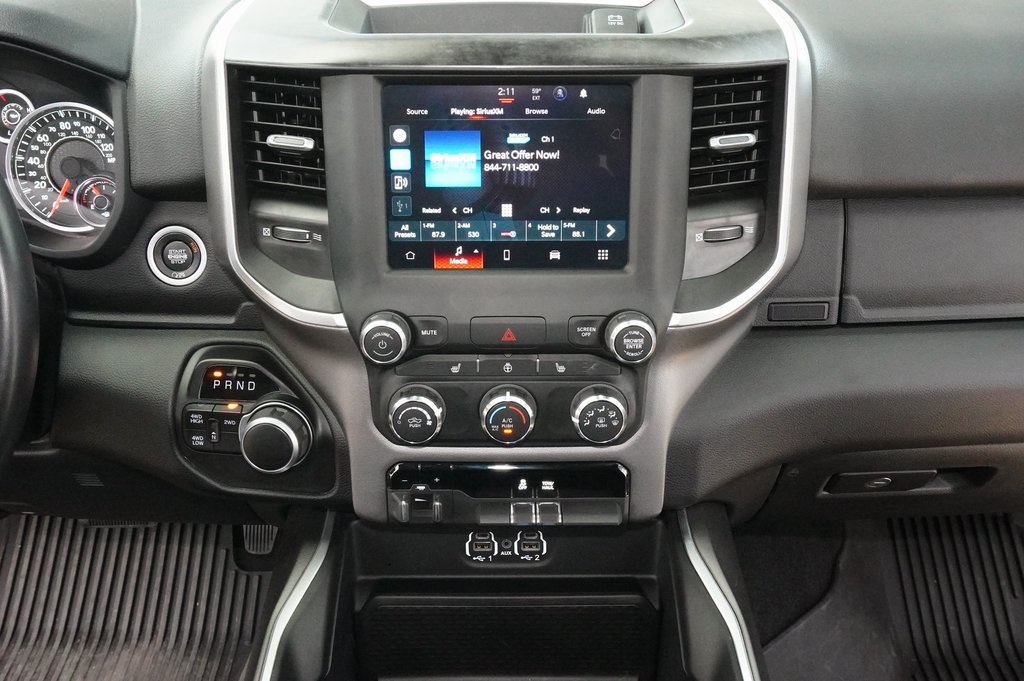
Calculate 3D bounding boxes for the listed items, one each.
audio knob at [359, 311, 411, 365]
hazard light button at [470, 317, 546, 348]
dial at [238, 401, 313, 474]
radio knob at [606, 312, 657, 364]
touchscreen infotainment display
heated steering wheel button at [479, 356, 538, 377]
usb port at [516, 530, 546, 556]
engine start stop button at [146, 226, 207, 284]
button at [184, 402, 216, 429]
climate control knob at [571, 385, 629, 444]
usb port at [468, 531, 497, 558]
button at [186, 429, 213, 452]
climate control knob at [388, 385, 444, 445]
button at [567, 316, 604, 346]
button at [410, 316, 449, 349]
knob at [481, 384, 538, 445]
[{"bbox_3d":[-0.091,0.000,0.732,0.037,0.037,0.019,0,18,0],"label":"audio knob"},{"bbox_3d":[-0.003,-0.006,0.747,0.055,0.025,0.010,0,15,0],"label":"hazard light button"},{"bbox_3d":[-0.178,0.075,0.761,0.056,0.056,0.021,2,16,5],"label":"dial"},{"bbox_3d":[0.087,0.000,0.736,0.037,0.037,0.021,0,15,0],"label":"radio knob"},{"bbox_3d":[-0.003,-0.114,0.724,0.172,0.130,0.012,0,15,0],"label":"touchscreen infotainment display"},{"bbox_3d":[-0.003,0.019,0.747,0.043,0.015,0.010,0,15,0],"label":"heated steering wheel button"},{"bbox_3d":[0.014,0.156,0.787,0.025,0.020,0.010,0,5,0],"label":"usb port"},{"bbox_3d":[-0.247,-0.062,0.755,0.044,0.044,0.012,0,3,1],"label":"engine start stop button"},{"bbox_3d":[-0.236,0.057,0.771,0.021,0.019,0.008,2,16,5],"label":"button"},{"bbox_3d":[0.065,0.056,0.752,0.043,0.043,0.019,0,18,0],"label":"climate control knob"},{"bbox_3d":[-0.024,0.161,0.803,0.024,0.022,0.012,0,19,0],"label":"usb port"},{"bbox_3d":[-0.240,0.077,0.785,0.021,0.018,0.008,0,15,0],"label":"button"},{"bbox_3d":[-0.070,0.056,0.750,0.043,0.043,0.021,0,15,0],"label":"climate control knob"},{"bbox_3d":[0.054,-0.006,0.737,0.027,0.023,0.008,0,18,0],"label":"button"},{"bbox_3d":[-0.061,-0.006,0.747,0.029,0.025,0.010,0,15,0],"label":"button"},{"bbox_3d":[-0.003,0.056,0.752,0.043,0.043,0.019,0,18,0],"label":"knob"}]

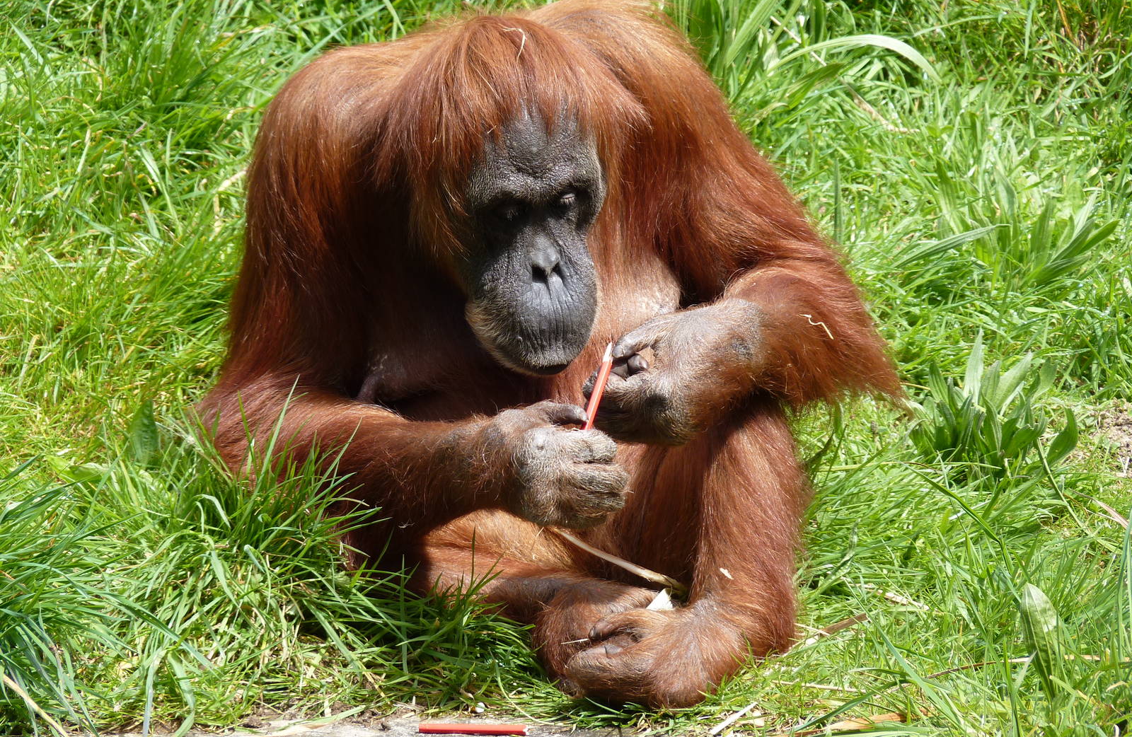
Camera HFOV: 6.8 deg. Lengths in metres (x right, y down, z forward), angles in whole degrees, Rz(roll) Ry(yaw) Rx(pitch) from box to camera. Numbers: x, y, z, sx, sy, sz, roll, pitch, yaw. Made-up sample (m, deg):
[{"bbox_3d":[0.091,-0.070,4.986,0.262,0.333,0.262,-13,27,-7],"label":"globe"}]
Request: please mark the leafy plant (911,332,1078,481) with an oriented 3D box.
[{"bbox_3d":[0.379,0.034,8.400,0.148,0.110,0.140,0,20,0],"label":"leafy plant"}]

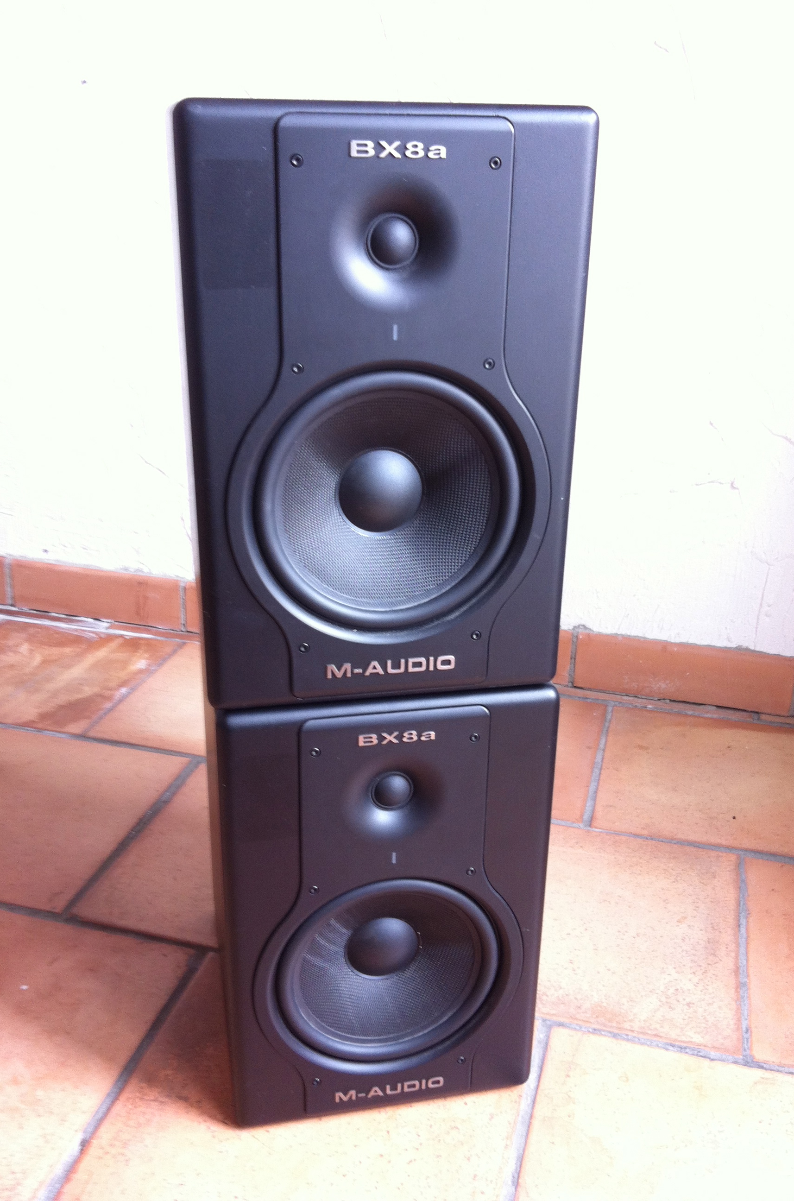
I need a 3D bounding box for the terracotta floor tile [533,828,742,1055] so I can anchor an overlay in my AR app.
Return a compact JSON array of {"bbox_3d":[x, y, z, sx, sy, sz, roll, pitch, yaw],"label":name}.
[{"bbox_3d":[0.185,0.327,1.248,0.325,0.015,0.320,7,23,14],"label":"terracotta floor tile"}]

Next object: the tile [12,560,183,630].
[{"bbox_3d":[-0.468,-0.011,1.900,0.287,0.086,0.012,7,23,14],"label":"tile"}]

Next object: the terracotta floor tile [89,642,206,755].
[{"bbox_3d":[-0.211,0.148,1.661,0.317,0.015,0.311,7,23,14],"label":"terracotta floor tile"}]

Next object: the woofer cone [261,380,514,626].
[{"bbox_3d":[-0.008,-0.068,0.803,0.175,0.175,0.045,-4,23,-11],"label":"woofer cone"}]

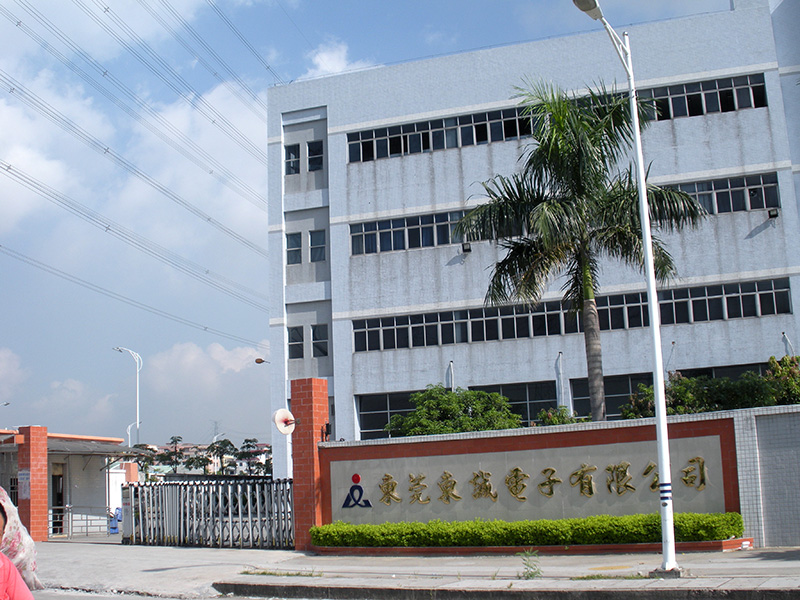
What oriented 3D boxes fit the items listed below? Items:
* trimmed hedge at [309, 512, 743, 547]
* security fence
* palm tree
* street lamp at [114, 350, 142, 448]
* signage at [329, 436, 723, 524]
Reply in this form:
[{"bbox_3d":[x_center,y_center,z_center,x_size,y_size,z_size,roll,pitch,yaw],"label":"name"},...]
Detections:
[{"bbox_3d":[2.294,5.086,22.536,9.980,0.620,1.000,-9,-12,30],"label":"trimmed hedge"},{"bbox_3d":[-5.216,5.906,27.699,6.800,1.700,0.500,-10,-13,35],"label":"security fence"},{"bbox_3d":[5.061,-0.026,27.953,6.400,12.630,6.400,-9,-12,30],"label":"palm tree"},{"bbox_3d":[-15.184,7.599,56.689,1.650,10.130,0.300,-2,-11,0],"label":"street lamp"},{"bbox_3d":[2.414,4.278,23.271,9.800,1.650,0.120,-9,-12,30],"label":"signage"}]

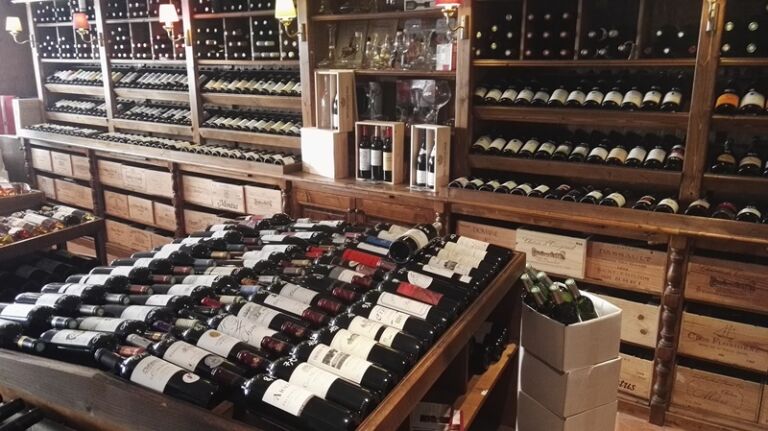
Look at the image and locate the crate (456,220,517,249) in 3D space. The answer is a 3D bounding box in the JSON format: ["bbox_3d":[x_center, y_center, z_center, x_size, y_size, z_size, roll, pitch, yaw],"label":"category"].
[{"bbox_3d":[0.641,0.091,3.111,0.335,0.190,0.420,10,18,33],"label":"crate"}]

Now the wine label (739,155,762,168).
[{"bbox_3d":[1.556,-0.230,2.420,0.078,0.025,0.065,9,39,30],"label":"wine label"}]

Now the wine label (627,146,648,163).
[{"bbox_3d":[1.176,-0.283,2.643,0.076,0.025,0.082,9,39,30],"label":"wine label"}]

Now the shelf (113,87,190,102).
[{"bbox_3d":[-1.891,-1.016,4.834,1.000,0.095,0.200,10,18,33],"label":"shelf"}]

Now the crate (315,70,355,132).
[{"bbox_3d":[-0.295,-0.678,3.400,0.100,0.337,0.220,-13,20,-41],"label":"crate"}]

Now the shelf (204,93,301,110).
[{"bbox_3d":[-0.868,-0.826,4.049,1.006,0.071,0.250,10,17,32],"label":"shelf"}]

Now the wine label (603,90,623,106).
[{"bbox_3d":[1.061,-0.544,2.647,0.076,0.025,0.088,9,41,30],"label":"wine label"}]

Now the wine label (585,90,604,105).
[{"bbox_3d":[0.993,-0.557,2.687,0.075,0.025,0.085,9,41,30],"label":"wine label"}]

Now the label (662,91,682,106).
[{"bbox_3d":[1.301,-0.530,2.570,0.076,0.035,0.095,8,37,29],"label":"label"}]

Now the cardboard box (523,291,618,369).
[{"bbox_3d":[0.762,0.466,2.321,0.292,0.204,0.243,-8,15,-25],"label":"cardboard box"}]

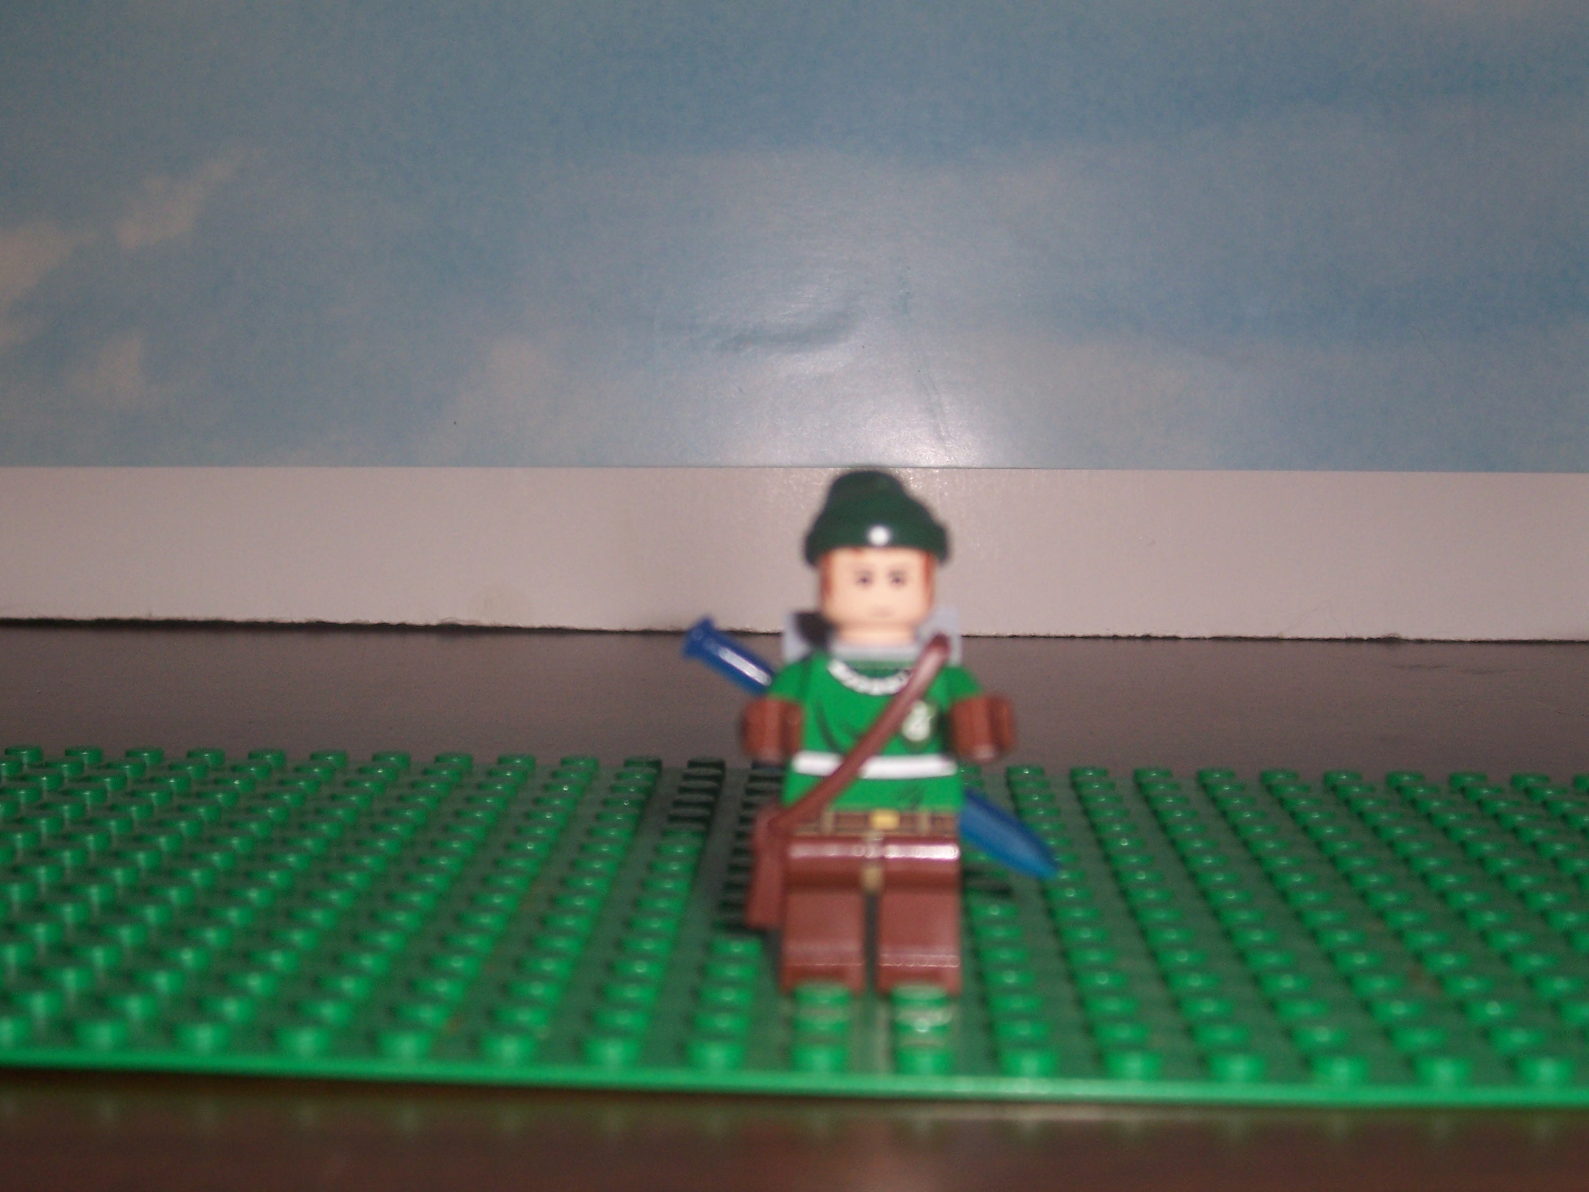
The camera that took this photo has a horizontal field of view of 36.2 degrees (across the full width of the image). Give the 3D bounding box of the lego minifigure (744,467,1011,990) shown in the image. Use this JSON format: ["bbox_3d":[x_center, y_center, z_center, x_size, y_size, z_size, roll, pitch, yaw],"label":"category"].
[{"bbox_3d":[0.007,0.012,0.207,0.022,0.045,0.016,1,7,1],"label":"lego minifigure"}]

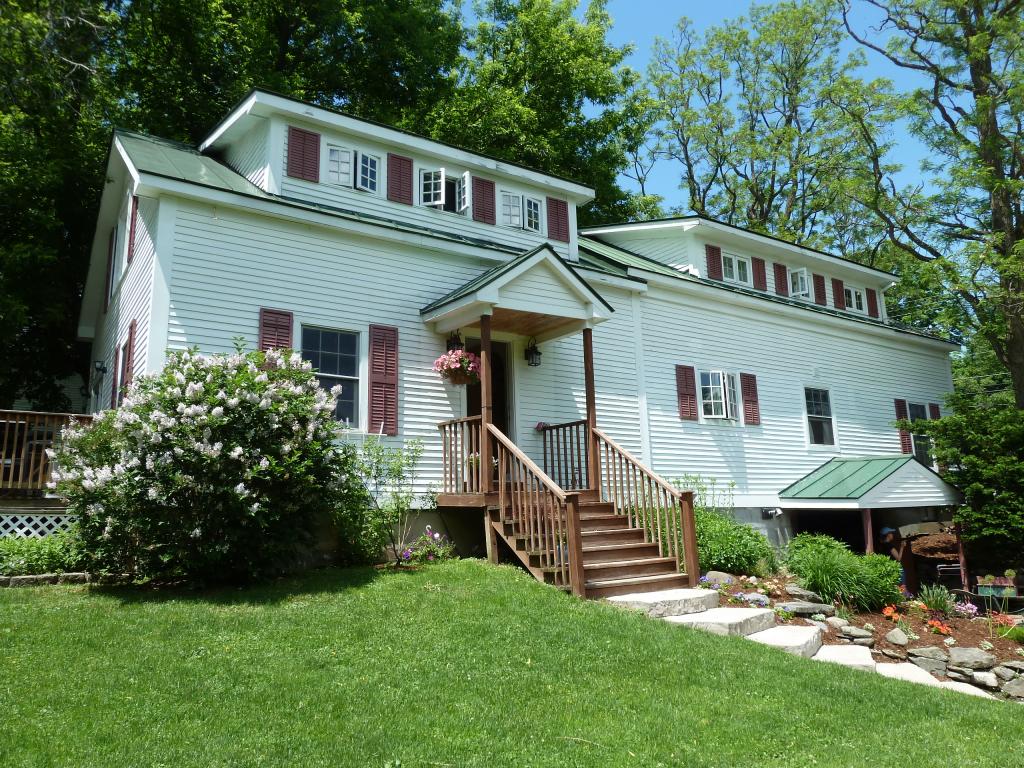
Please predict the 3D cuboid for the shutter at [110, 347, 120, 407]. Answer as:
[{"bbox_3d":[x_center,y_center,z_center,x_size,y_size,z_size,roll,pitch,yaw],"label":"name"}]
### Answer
[{"bbox_3d":[-5.887,0.216,10.958,0.040,1.500,0.430,6,-13,-34],"label":"shutter"}]

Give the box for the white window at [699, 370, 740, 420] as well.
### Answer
[{"bbox_3d":[4.077,0.229,14.403,1.098,1.009,0.147,6,-13,-34],"label":"white window"}]

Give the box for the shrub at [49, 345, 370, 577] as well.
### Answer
[{"bbox_3d":[-3.088,0.946,7.754,2.880,2.340,2.160,6,-12,-34],"label":"shrub"}]

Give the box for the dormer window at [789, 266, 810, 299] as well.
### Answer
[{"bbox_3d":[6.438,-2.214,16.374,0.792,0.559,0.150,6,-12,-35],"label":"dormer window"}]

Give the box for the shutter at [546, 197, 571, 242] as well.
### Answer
[{"bbox_3d":[0.794,-2.764,12.471,0.440,0.738,0.050,5,-12,-33],"label":"shutter"}]

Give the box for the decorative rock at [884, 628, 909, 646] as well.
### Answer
[{"bbox_3d":[3.906,2.575,7.513,0.216,0.171,0.180,6,-12,-34],"label":"decorative rock"}]

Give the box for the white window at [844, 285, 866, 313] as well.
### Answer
[{"bbox_3d":[8.224,-1.974,17.662,0.869,0.579,0.090,6,-12,-35],"label":"white window"}]

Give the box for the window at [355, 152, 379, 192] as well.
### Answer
[{"bbox_3d":[-2.141,-3.195,11.072,0.372,0.608,0.088,8,-15,-39],"label":"window"}]

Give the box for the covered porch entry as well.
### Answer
[{"bbox_3d":[0.634,0.283,9.952,2.429,4.632,3.018,6,-12,-35],"label":"covered porch entry"}]

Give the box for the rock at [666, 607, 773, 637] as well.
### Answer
[{"bbox_3d":[2.172,2.455,7.614,0.735,0.167,1.176,-11,-15,40],"label":"rock"}]

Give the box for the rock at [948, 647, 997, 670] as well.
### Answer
[{"bbox_3d":[4.249,2.533,6.824,0.353,0.176,0.265,-5,-12,18],"label":"rock"}]

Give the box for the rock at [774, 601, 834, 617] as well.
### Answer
[{"bbox_3d":[3.243,2.489,8.200,0.600,0.130,0.360,-8,-13,28],"label":"rock"}]

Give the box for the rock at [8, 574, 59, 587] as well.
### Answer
[{"bbox_3d":[-4.355,1.794,6.728,0.400,0.100,0.170,6,-13,-34],"label":"rock"}]

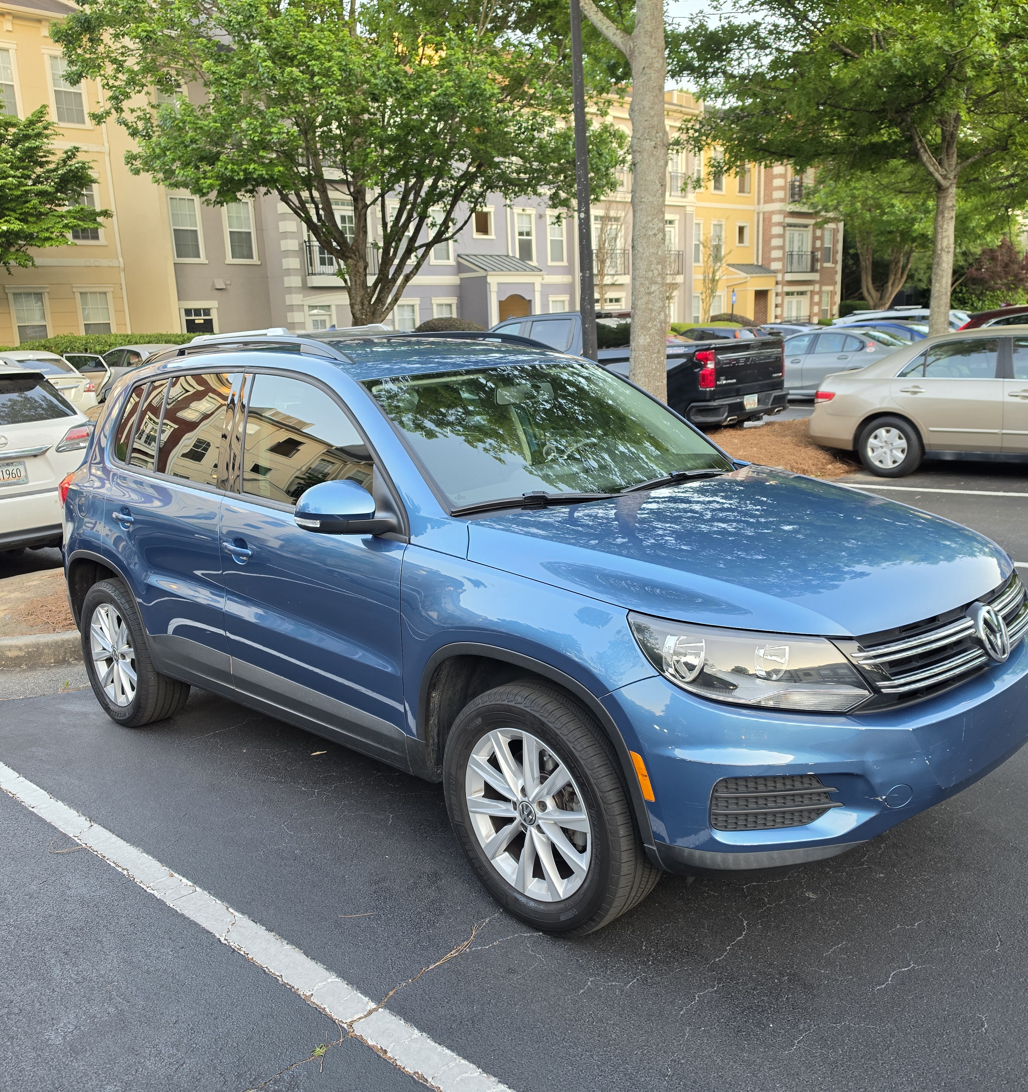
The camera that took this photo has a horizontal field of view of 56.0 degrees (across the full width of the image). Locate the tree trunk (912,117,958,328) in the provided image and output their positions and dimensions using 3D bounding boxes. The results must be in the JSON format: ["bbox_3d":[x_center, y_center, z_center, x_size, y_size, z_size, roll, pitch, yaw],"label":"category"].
[{"bbox_3d":[6.450,-4.150,14.700,0.680,4.600,0.550,-2,13,0],"label":"tree trunk"}]

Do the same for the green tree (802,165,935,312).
[{"bbox_3d":[13.500,-11.000,37.000,5.000,7.000,4.800,-2,13,0],"label":"green tree"}]

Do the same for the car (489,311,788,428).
[{"bbox_3d":[0.790,-2.280,13.700,5.890,1.970,2.060,9,17,44],"label":"car"}]

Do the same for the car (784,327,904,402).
[{"bbox_3d":[6.200,-3.620,19.300,1.830,1.440,4.710,-14,16,-41],"label":"car"}]

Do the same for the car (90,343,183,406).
[{"bbox_3d":[-7.650,-3.770,21.500,4.700,1.450,1.820,9,17,40],"label":"car"}]

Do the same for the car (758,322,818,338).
[{"bbox_3d":[10.850,-7.900,37.200,4.600,1.470,1.820,10,18,43],"label":"car"}]

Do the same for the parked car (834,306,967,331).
[{"bbox_3d":[9.450,-4.800,23.000,4.650,1.660,1.820,9,17,44],"label":"parked car"}]

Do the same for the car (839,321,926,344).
[{"bbox_3d":[8.050,-4.170,21.100,4.600,1.470,1.820,9,17,44],"label":"car"}]

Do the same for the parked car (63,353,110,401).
[{"bbox_3d":[-9.000,-3.700,19.900,4.600,1.580,1.820,9,17,42],"label":"parked car"}]

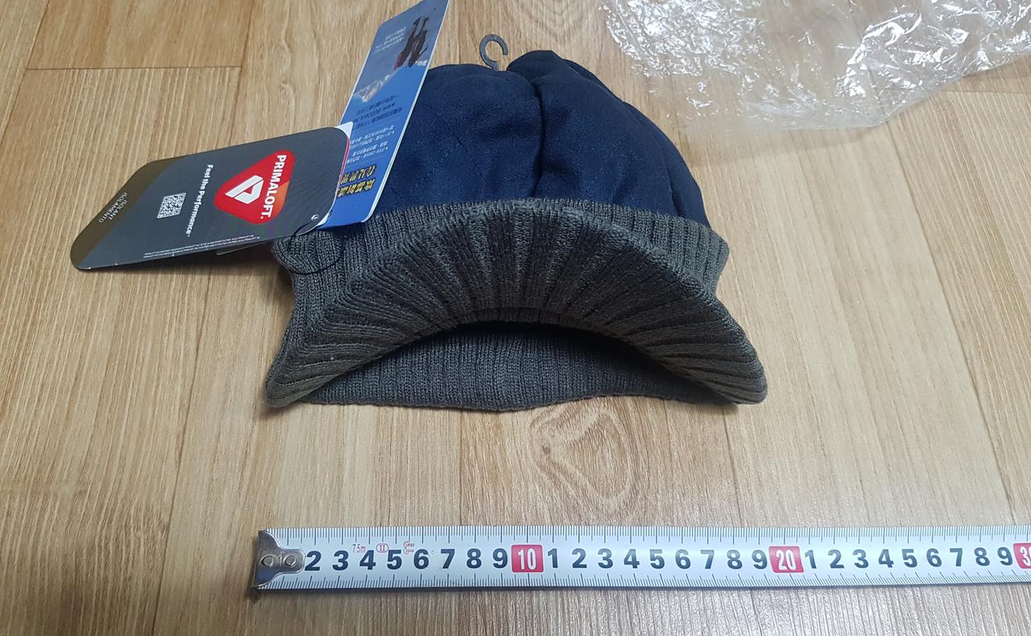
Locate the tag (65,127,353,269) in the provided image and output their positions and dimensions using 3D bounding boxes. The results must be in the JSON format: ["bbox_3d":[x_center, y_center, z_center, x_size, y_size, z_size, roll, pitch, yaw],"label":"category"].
[{"bbox_3d":[-0.133,-0.051,0.331,0.133,0.002,0.056,-6,60,18],"label":"tag"}]

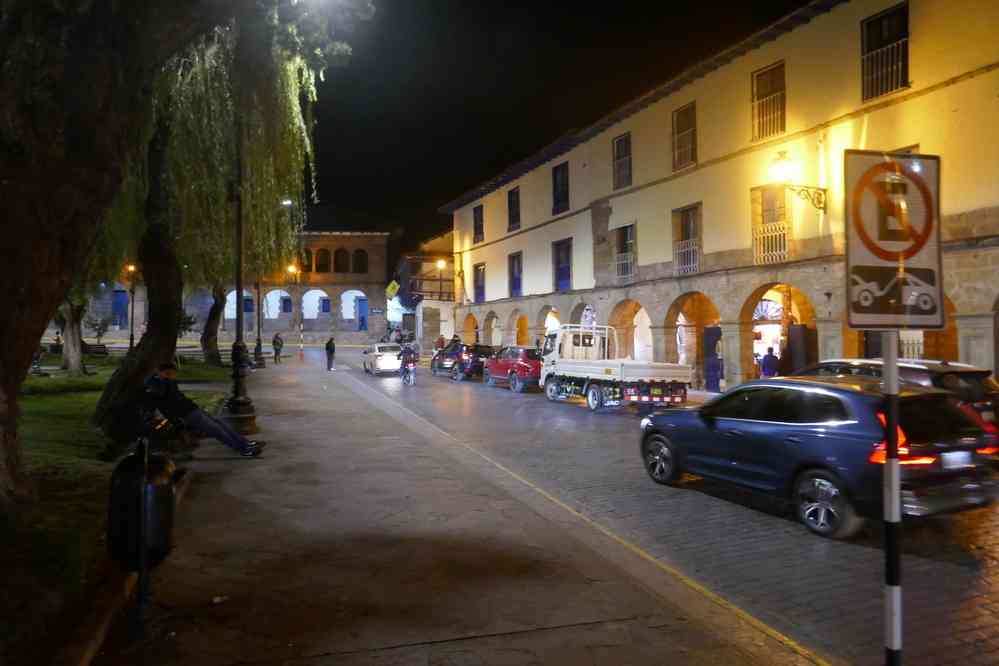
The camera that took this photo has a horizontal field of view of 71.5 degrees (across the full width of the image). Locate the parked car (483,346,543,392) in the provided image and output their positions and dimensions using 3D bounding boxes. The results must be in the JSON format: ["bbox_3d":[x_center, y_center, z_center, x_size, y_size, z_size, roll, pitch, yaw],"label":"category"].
[{"bbox_3d":[0.945,1.370,27.060,1.840,1.660,4.450,0,-1,-22],"label":"parked car"}]

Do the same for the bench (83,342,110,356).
[{"bbox_3d":[-22.680,0.945,39.000,1.650,0.800,0.650,0,-1,-9],"label":"bench"}]

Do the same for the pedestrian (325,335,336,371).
[{"bbox_3d":[-8.140,1.050,33.500,0.360,1.650,0.470,0,-1,6],"label":"pedestrian"}]

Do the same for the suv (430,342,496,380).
[{"bbox_3d":[-1.510,1.290,31.500,1.820,1.630,4.350,0,-1,-22],"label":"suv"}]

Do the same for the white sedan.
[{"bbox_3d":[-5.520,1.265,34.140,1.750,1.470,4.400,0,-1,-17],"label":"white sedan"}]

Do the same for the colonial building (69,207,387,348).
[{"bbox_3d":[-25.400,-4.400,70.000,29.500,11.200,12.000,0,-1,-7],"label":"colonial building"}]

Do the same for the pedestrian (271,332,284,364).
[{"bbox_3d":[-11.800,0.840,37.000,0.520,1.660,0.340,0,-1,-20],"label":"pedestrian"}]

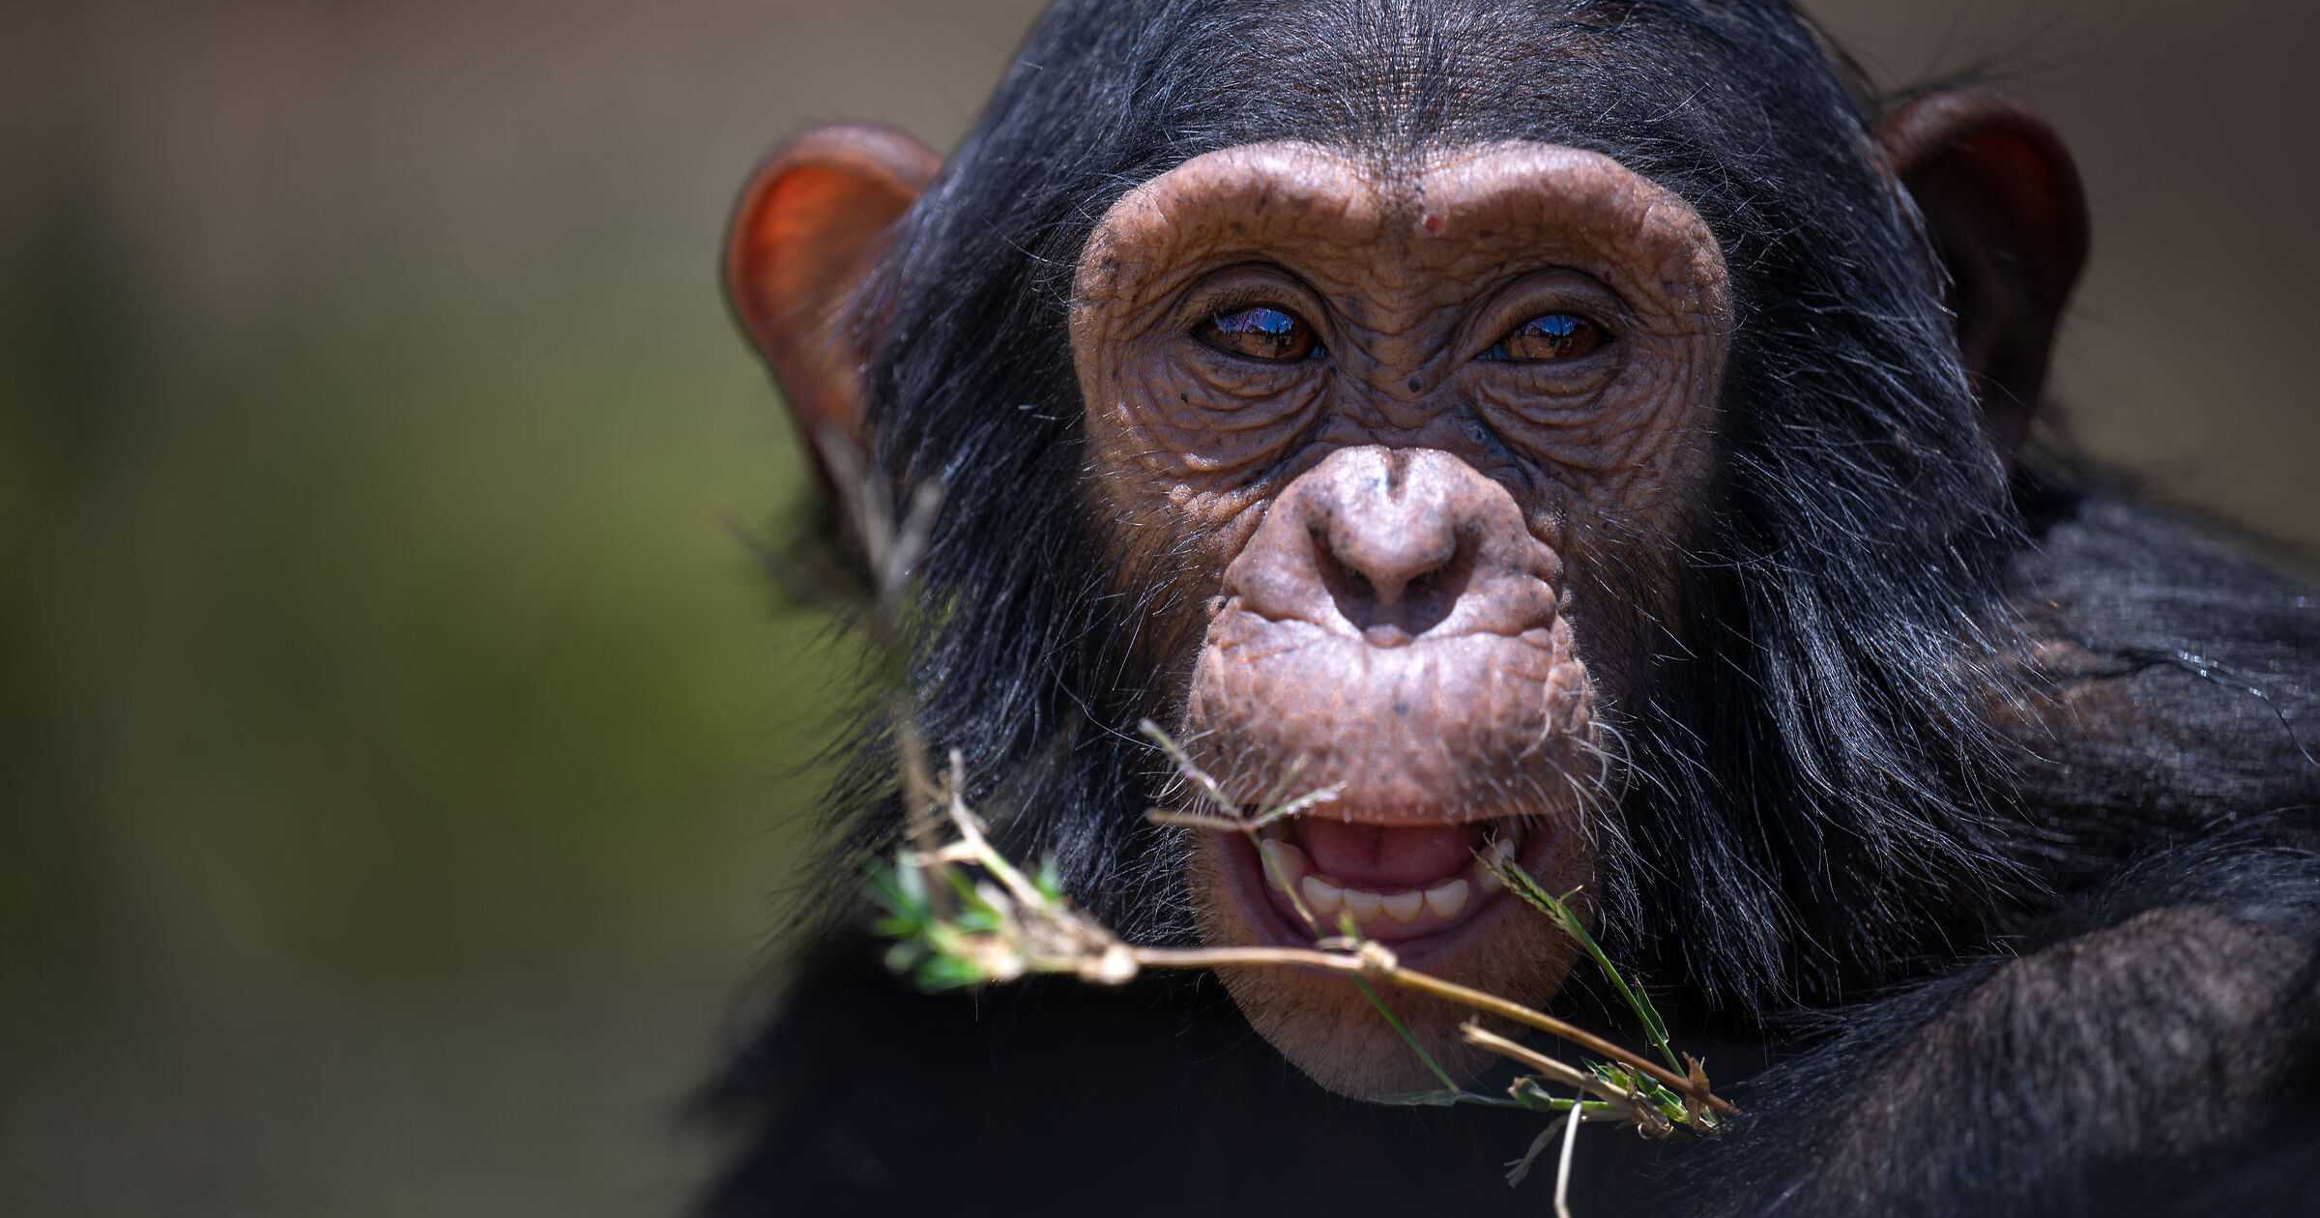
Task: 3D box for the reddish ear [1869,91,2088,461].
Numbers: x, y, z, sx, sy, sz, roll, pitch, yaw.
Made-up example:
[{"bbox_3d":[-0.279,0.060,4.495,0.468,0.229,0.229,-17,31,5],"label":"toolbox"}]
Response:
[{"bbox_3d":[0.132,-0.052,2.080,0.042,0.062,0.027,0,0,-18],"label":"reddish ear"}]

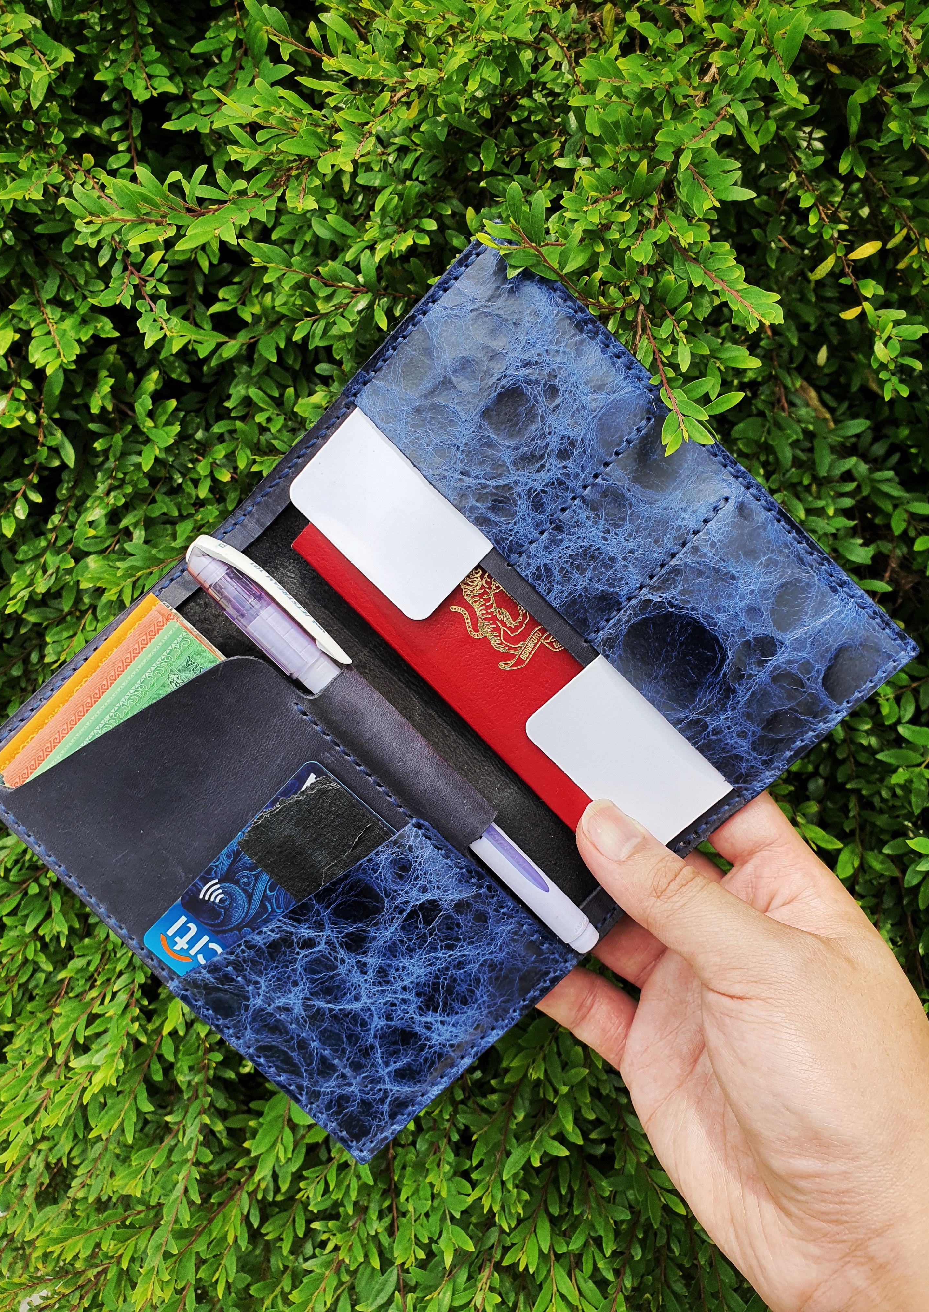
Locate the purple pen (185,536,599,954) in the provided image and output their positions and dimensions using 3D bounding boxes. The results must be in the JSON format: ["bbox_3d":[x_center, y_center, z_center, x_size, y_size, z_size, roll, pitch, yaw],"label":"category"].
[{"bbox_3d":[-0.018,0.024,0.263,0.015,0.151,0.013,-45,3,3],"label":"purple pen"}]

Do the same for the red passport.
[{"bbox_3d":[0.029,-0.017,0.266,0.125,0.088,0.005,46,9,-3],"label":"red passport"}]

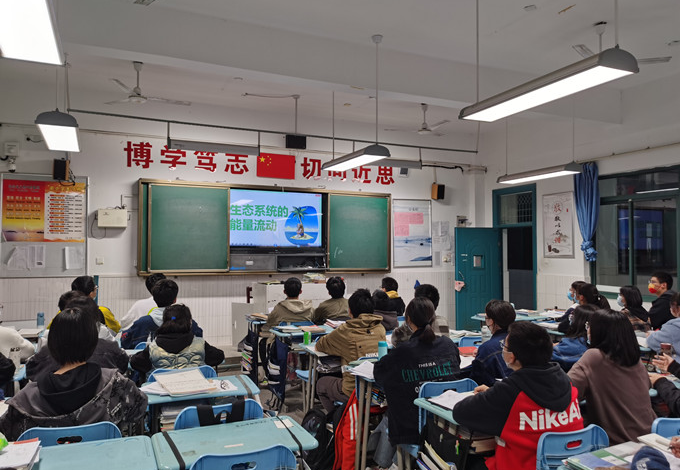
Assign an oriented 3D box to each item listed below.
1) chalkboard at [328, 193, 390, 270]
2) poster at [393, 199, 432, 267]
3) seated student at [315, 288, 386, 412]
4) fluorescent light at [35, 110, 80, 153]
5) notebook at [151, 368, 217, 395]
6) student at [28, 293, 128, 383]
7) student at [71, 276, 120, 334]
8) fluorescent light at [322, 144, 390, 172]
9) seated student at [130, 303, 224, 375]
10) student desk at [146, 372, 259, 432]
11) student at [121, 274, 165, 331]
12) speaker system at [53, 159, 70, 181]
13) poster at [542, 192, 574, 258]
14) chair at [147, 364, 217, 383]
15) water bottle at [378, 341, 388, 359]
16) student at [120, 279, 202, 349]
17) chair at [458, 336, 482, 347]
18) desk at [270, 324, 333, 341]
[{"bbox_3d":[0.330,-0.053,8.685,1.120,1.240,0.060,1,-2,-24],"label":"chalkboard"},{"bbox_3d":[1.269,-0.022,9.249,0.772,1.169,0.030,1,-2,-24],"label":"poster"},{"bbox_3d":[0.094,1.073,4.187,0.560,1.280,0.750,1,-3,-30],"label":"seated student"},{"bbox_3d":[-2.533,-0.924,4.829,0.300,0.120,1.240,1,-2,-24],"label":"fluorescent light"},{"bbox_3d":[-0.904,0.853,3.109,0.270,0.030,0.220,2,20,-36],"label":"notebook"},{"bbox_3d":[-1.673,1.021,3.401,0.550,1.240,0.700,1,-2,-24],"label":"student"},{"bbox_3d":[-2.465,1.053,5.237,0.580,1.300,0.720,1,-2,-9],"label":"student"},{"bbox_3d":[0.156,-0.874,6.128,0.280,0.120,1.220,1,-2,-25],"label":"fluorescent light"},{"bbox_3d":[-1.117,1.086,3.707,0.600,1.210,0.720,1,-2,-25],"label":"seated student"},{"bbox_3d":[-0.818,1.254,3.087,0.610,0.745,0.410,1,-2,-22],"label":"student desk"},{"bbox_3d":[-1.946,1.091,5.562,0.580,1.340,0.750,1,-2,-25],"label":"student"},{"bbox_3d":[-3.614,-0.831,6.893,0.155,0.265,0.175,2,2,-15],"label":"speaker system"},{"bbox_3d":[3.431,-0.144,8.323,0.025,1.020,0.600,1,-2,-24],"label":"poster"},{"bbox_3d":[-1.070,1.236,3.490,0.420,0.810,0.470,1,-2,-26],"label":"chair"},{"bbox_3d":[0.289,0.801,3.528,0.064,0.182,0.064,0,-2,0],"label":"water bottle"},{"bbox_3d":[-1.546,1.032,4.589,0.600,1.300,0.750,1,-2,-19],"label":"student"},{"bbox_3d":[1.150,1.293,4.756,0.420,0.810,0.470,1,-2,-24],"label":"chair"},{"bbox_3d":[-0.363,1.342,5.332,0.610,0.745,0.410,1,-2,-24],"label":"desk"}]

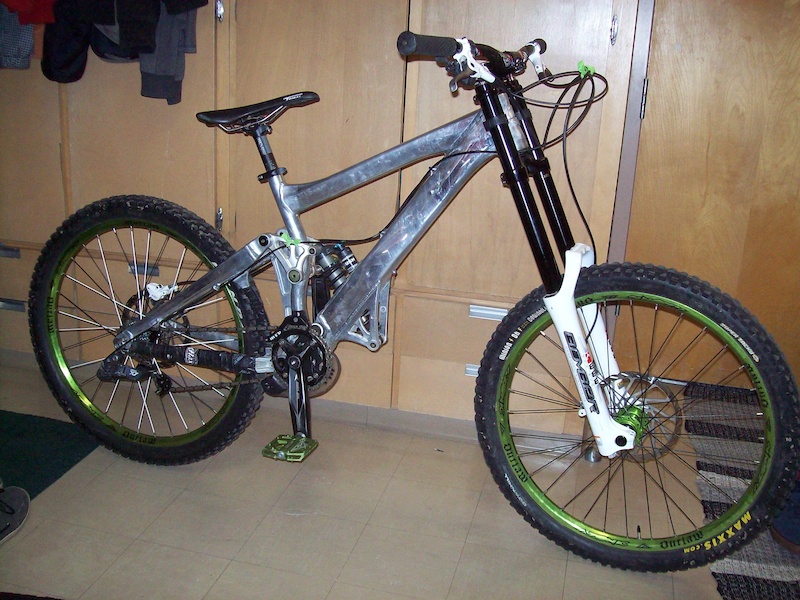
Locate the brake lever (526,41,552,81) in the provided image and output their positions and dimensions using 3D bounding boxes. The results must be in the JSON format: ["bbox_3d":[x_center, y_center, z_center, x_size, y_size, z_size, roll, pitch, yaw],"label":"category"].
[{"bbox_3d":[0.314,-0.537,1.867,0.055,0.090,0.120,10,17,23],"label":"brake lever"}]

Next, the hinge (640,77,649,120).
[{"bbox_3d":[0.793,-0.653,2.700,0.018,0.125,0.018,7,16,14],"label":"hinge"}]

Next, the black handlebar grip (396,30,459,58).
[{"bbox_3d":[0.055,-0.423,1.381,0.036,0.036,0.132,16,21,38],"label":"black handlebar grip"}]

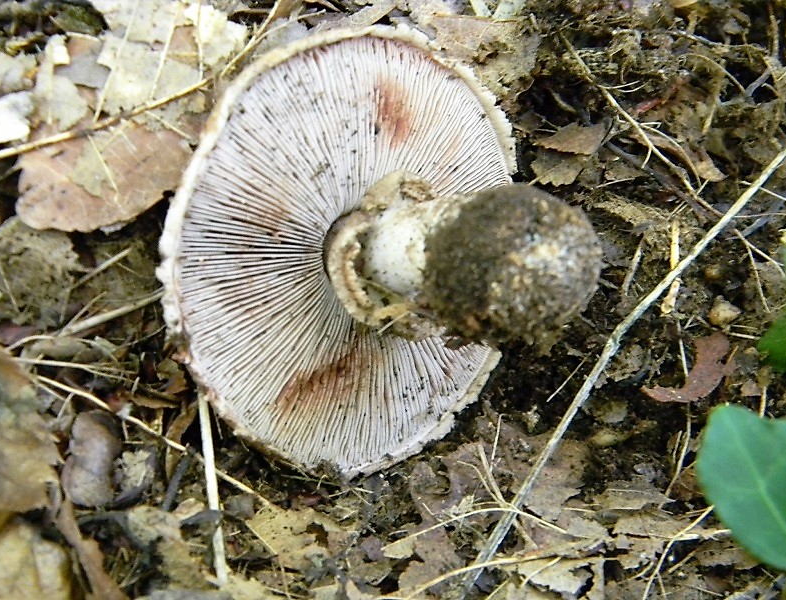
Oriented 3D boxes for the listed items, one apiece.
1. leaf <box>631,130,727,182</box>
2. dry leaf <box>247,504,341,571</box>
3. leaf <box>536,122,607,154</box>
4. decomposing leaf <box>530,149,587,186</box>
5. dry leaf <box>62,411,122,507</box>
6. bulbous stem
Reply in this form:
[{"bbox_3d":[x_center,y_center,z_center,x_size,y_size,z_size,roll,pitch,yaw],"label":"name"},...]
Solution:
[{"bbox_3d":[0.065,-0.032,0.433,0.021,0.004,0.007,27,68,12],"label":"leaf"},{"bbox_3d":[-0.021,0.049,0.396,0.019,0.003,0.013,5,65,2],"label":"dry leaf"},{"bbox_3d":[0.040,-0.036,0.433,0.016,0.004,0.008,-3,65,-1],"label":"leaf"},{"bbox_3d":[0.037,-0.031,0.433,0.013,0.003,0.011,0,65,0],"label":"decomposing leaf"},{"bbox_3d":[-0.063,0.033,0.400,0.011,0.008,0.019,3,65,1],"label":"dry leaf"},{"bbox_3d":[0.008,-0.008,0.362,0.029,0.061,0.029,0,93,-37],"label":"bulbous stem"}]

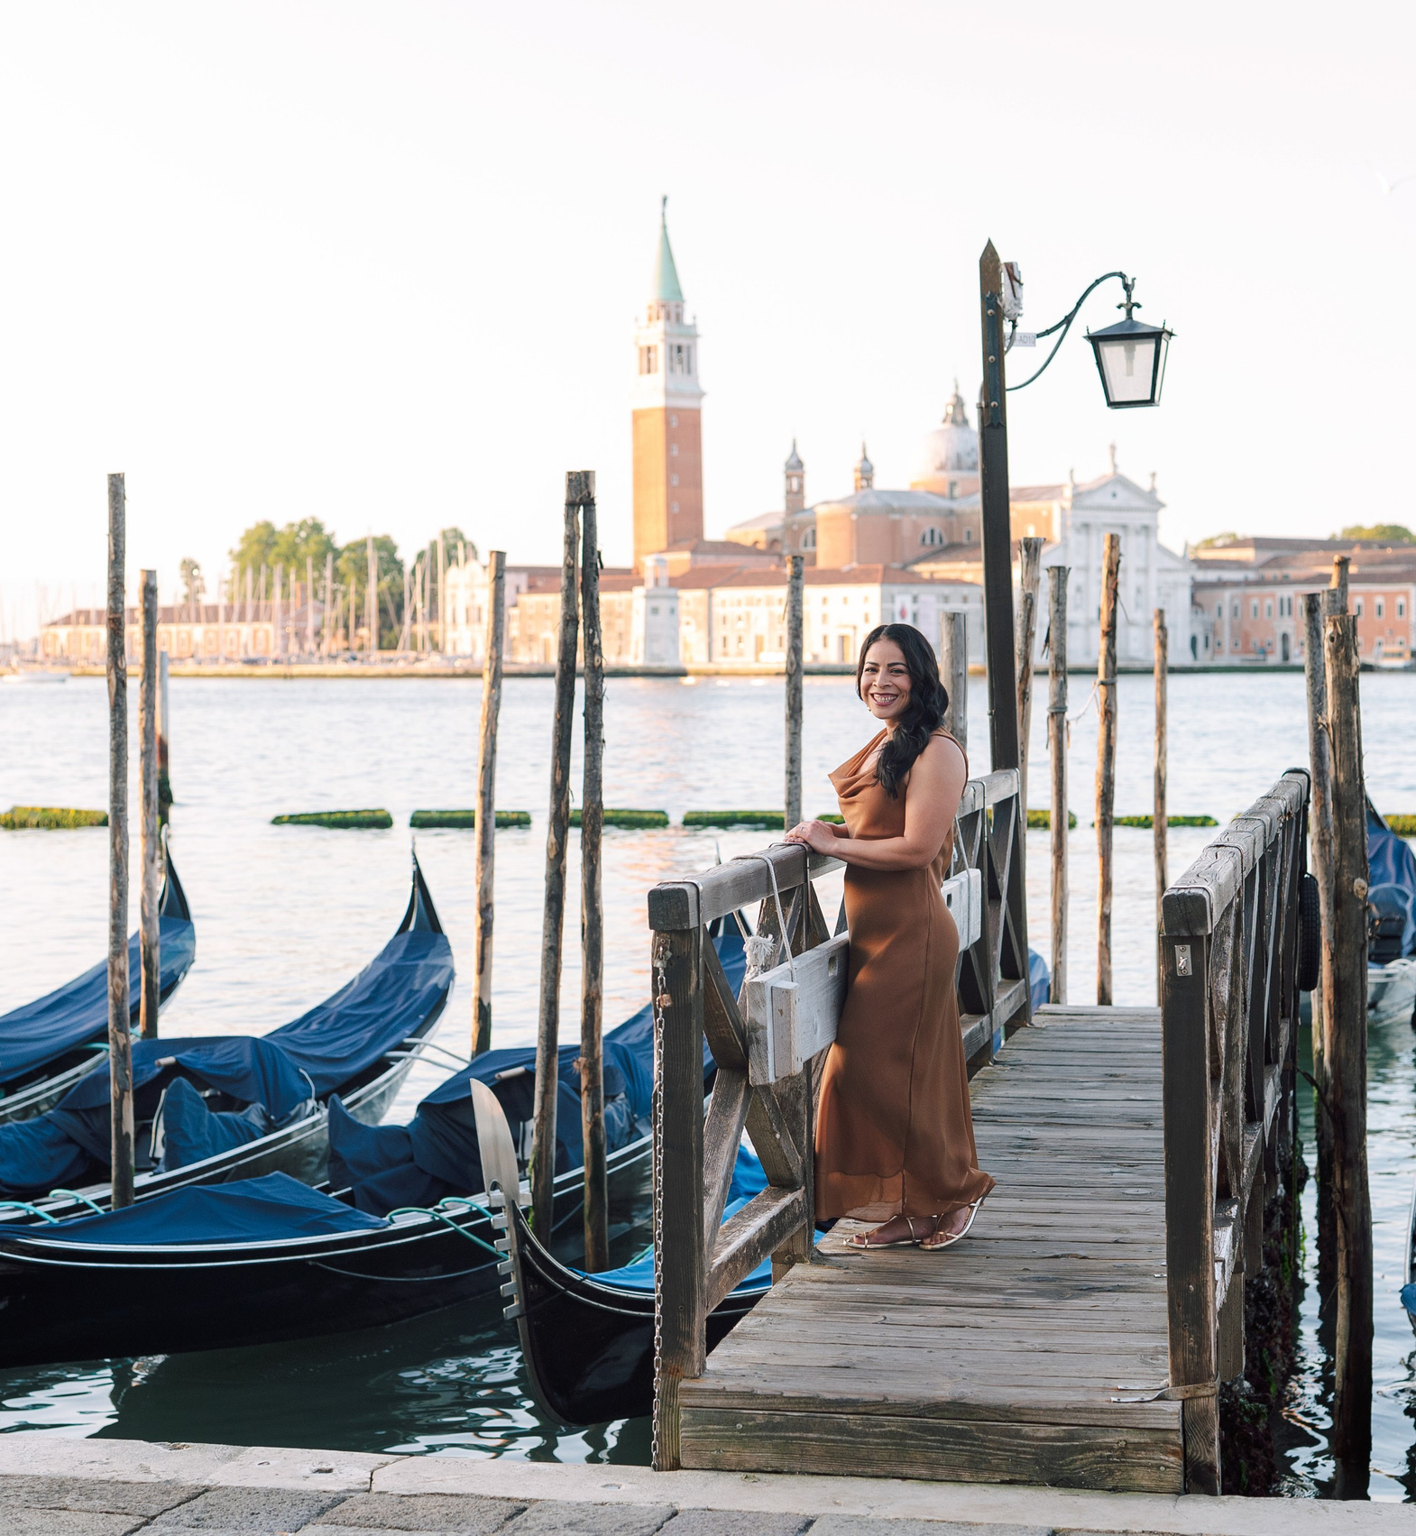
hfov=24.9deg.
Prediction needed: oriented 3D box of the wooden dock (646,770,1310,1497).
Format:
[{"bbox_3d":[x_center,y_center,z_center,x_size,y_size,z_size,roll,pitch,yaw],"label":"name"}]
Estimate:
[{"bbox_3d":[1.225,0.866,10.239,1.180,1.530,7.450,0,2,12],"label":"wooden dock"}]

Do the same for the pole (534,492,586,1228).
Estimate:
[{"bbox_3d":[-0.600,0.579,12.555,0.088,3.461,0.088,3,2,12],"label":"pole"}]

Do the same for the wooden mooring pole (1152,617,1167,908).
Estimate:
[{"bbox_3d":[3.456,0.460,24.451,0.090,3.324,0.090,-1,2,0],"label":"wooden mooring pole"}]

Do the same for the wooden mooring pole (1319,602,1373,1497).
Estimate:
[{"bbox_3d":[1.891,1.092,9.450,0.100,3.133,0.100,-1,2,0],"label":"wooden mooring pole"}]

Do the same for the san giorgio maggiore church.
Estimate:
[{"bbox_3d":[17.238,-50.315,490.000,62.000,71.000,95.000,-2,3,-42],"label":"san giorgio maggiore church"}]

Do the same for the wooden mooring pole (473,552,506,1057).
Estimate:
[{"bbox_3d":[-1.326,0.515,19.345,0.100,3.627,0.100,2,2,0],"label":"wooden mooring pole"}]

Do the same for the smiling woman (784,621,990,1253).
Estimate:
[{"bbox_3d":[0.466,0.433,8.320,0.500,1.630,0.450,-1,2,-21],"label":"smiling woman"}]

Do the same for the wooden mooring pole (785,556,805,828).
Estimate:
[{"bbox_3d":[0.467,0.486,17.507,0.100,3.280,0.100,1,2,12],"label":"wooden mooring pole"}]

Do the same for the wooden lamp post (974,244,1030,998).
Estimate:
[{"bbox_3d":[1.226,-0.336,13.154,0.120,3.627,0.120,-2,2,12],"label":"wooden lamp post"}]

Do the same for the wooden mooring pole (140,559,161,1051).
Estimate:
[{"bbox_3d":[-3.230,0.488,18.561,0.100,3.238,0.100,1,2,12],"label":"wooden mooring pole"}]

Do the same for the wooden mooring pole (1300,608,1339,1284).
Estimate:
[{"bbox_3d":[2.418,0.809,12.495,0.085,2.974,0.085,-2,2,12],"label":"wooden mooring pole"}]

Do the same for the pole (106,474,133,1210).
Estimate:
[{"bbox_3d":[-2.392,0.555,13.056,0.085,3.487,0.085,0,2,12],"label":"pole"}]

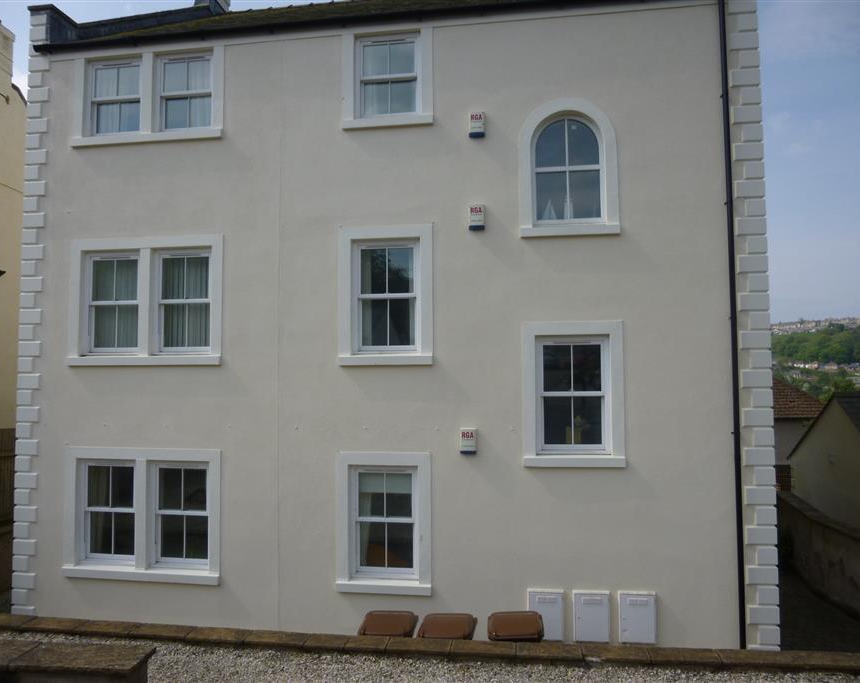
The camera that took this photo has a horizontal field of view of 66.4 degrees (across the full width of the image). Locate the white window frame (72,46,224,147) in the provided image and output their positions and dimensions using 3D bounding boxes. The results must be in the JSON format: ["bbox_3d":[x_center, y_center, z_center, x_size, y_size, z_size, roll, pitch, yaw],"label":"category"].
[{"bbox_3d":[-3.860,-3.345,9.007,2.219,1.276,0.180,-1,-3,9],"label":"white window frame"}]

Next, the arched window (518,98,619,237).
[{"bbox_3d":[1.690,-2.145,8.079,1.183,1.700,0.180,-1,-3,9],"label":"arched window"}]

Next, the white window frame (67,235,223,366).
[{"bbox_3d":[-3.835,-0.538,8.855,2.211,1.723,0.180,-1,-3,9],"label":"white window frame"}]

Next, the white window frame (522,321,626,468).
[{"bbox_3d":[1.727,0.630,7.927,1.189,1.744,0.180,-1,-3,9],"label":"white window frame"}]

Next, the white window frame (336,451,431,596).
[{"bbox_3d":[-0.581,2.255,8.201,1.207,1.727,0.180,-1,-3,9],"label":"white window frame"}]

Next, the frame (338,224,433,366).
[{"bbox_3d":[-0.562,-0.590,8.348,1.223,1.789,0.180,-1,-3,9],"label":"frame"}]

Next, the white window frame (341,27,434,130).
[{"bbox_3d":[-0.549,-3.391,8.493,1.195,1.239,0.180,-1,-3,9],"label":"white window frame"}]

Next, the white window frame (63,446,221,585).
[{"bbox_3d":[-3.813,2.290,8.703,2.226,1.742,0.180,-1,-3,9],"label":"white window frame"}]

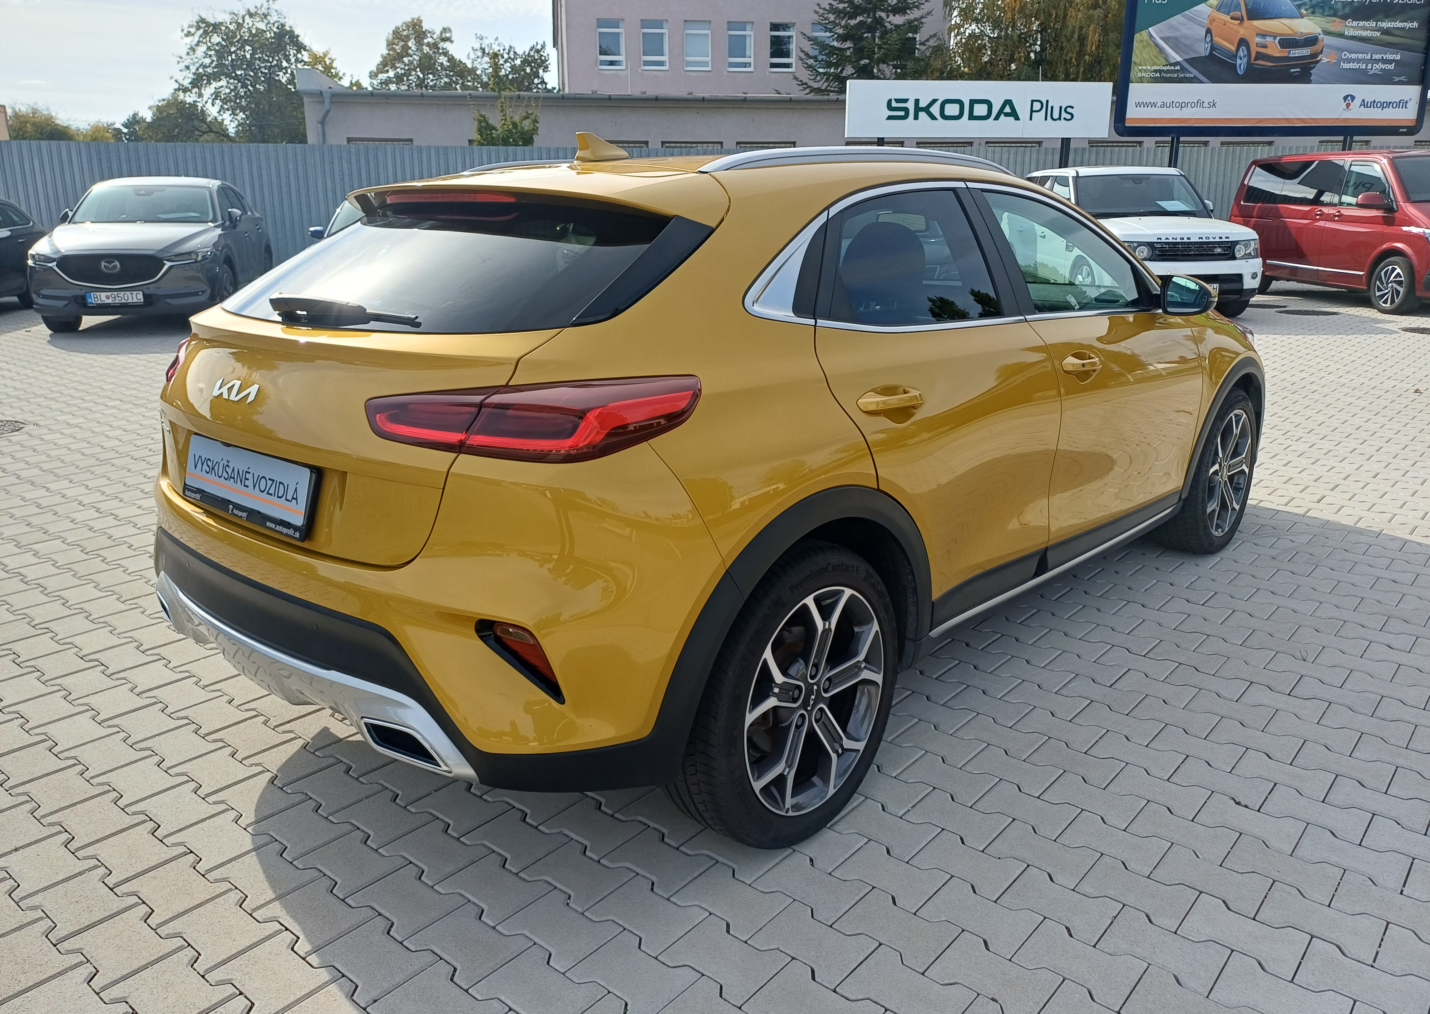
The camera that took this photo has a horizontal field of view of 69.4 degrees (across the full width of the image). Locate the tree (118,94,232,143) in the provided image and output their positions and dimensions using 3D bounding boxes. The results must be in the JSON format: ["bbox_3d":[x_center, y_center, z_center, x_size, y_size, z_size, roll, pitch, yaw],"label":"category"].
[{"bbox_3d":[-18.819,-11.480,36.558,4.400,5.860,4.400,-7,16,-25],"label":"tree"}]

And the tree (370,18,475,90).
[{"bbox_3d":[-12.717,-16.129,45.672,5.500,10.180,5.500,-4,15,-14],"label":"tree"}]

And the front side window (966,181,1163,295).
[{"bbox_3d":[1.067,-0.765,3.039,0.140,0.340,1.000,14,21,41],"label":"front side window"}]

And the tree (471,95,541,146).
[{"bbox_3d":[-3.949,-6.136,19.818,1.500,3.860,1.500,-3,15,-10],"label":"tree"}]

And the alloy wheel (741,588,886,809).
[{"bbox_3d":[0.164,0.401,2.272,0.180,0.490,0.490,14,22,41],"label":"alloy wheel"}]

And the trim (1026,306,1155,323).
[{"bbox_3d":[1.126,-0.567,3.024,0.025,0.030,1.000,13,18,40],"label":"trim"}]

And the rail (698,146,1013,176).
[{"bbox_3d":[0.414,-0.822,2.500,0.050,0.085,1.320,13,22,41],"label":"rail"}]

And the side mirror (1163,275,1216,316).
[{"bbox_3d":[1.505,-0.672,3.260,0.180,0.140,0.150,14,22,41],"label":"side mirror"}]

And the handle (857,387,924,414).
[{"bbox_3d":[0.367,-0.220,2.145,0.045,0.048,0.228,13,16,41],"label":"handle"}]

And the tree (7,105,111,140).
[{"bbox_3d":[-25.410,-12.587,40.608,4.600,6.010,4.600,-9,17,-30],"label":"tree"}]

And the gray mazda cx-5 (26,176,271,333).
[{"bbox_3d":[-6.660,-3.160,12.500,1.840,1.675,4.550,-4,17,-13],"label":"gray mazda cx-5"}]

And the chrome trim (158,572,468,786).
[{"bbox_3d":[-0.919,0.346,2.267,1.380,0.210,0.160,14,22,41],"label":"chrome trim"}]

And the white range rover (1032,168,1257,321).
[{"bbox_3d":[5.410,-3.580,13.750,1.940,1.790,4.790,0,16,0],"label":"white range rover"}]

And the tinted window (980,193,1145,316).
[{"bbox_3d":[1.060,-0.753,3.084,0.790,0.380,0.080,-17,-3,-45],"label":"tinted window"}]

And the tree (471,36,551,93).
[{"bbox_3d":[-8.194,-15.081,42.762,3.694,8.044,3.694,-3,16,-10],"label":"tree"}]

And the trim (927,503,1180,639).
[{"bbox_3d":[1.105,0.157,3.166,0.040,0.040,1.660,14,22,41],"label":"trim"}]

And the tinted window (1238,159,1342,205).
[{"bbox_3d":[8.149,-4.554,14.553,0.090,0.580,2.400,6,16,-5],"label":"tinted window"}]

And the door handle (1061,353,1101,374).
[{"bbox_3d":[1.031,-0.406,2.894,0.060,0.050,0.250,14,22,41],"label":"door handle"}]

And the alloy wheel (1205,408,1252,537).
[{"bbox_3d":[1.930,-0.147,4.051,0.190,0.470,0.470,13,20,41],"label":"alloy wheel"}]

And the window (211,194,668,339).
[{"bbox_3d":[-0.638,-0.551,2.249,1.250,0.130,0.550,13,50,41],"label":"window"}]

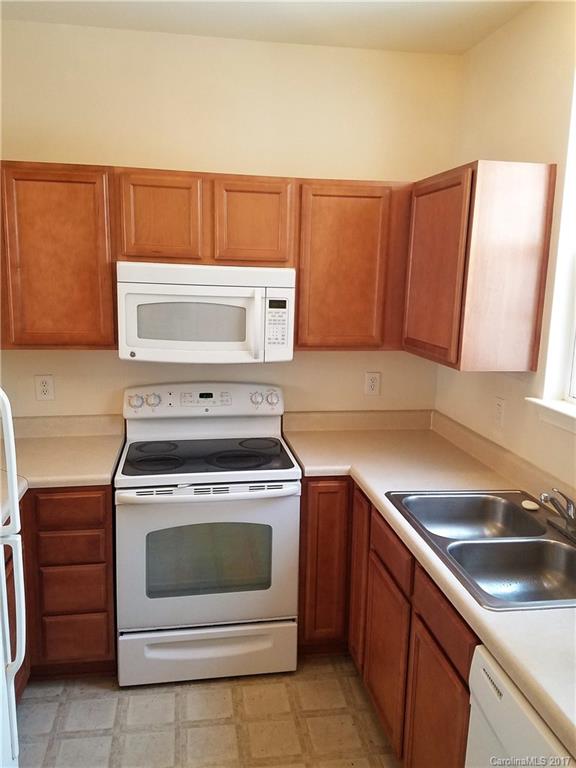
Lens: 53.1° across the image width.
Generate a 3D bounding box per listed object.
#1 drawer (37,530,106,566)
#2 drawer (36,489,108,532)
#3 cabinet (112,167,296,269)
[{"bbox_3d":[-0.911,0.627,2.557,0.260,0.148,0.420,0,11,-9],"label":"drawer"},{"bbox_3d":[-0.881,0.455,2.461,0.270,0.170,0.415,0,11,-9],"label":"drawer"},{"bbox_3d":[-0.366,-0.725,2.603,0.768,0.382,0.315,0,11,-9],"label":"cabinet"}]

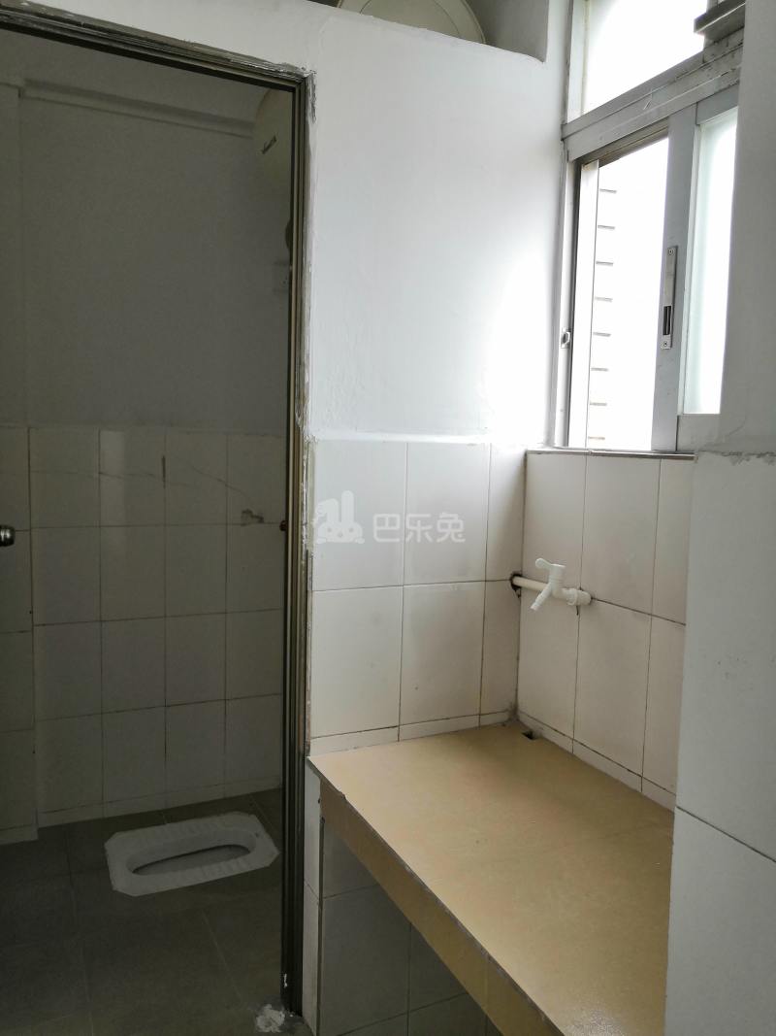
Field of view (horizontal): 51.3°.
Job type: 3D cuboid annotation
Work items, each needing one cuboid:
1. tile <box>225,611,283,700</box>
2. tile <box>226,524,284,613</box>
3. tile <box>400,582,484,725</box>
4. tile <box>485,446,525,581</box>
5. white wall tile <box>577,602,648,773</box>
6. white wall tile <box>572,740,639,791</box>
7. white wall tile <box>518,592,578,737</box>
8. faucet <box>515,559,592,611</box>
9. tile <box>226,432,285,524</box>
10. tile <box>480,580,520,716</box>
[{"bbox_3d":[-0.464,0.474,2.814,0.201,0.304,0.010,-1,6,-23],"label":"tile"},{"bbox_3d":[-0.452,0.169,2.755,0.200,0.300,0.010,-1,6,-25],"label":"tile"},{"bbox_3d":[0.118,0.292,1.763,0.202,0.304,0.010,-1,6,-25],"label":"tile"},{"bbox_3d":[0.259,-0.011,1.774,0.094,0.297,0.010,-1,6,-25],"label":"tile"},{"bbox_3d":[0.430,0.313,1.548,0.010,0.300,0.200,-1,6,-25],"label":"white wall tile"},{"bbox_3d":[0.432,0.486,1.587,0.010,0.032,0.200,-1,6,-26],"label":"white wall tile"},{"bbox_3d":[0.348,0.299,1.752,0.010,0.304,0.205,-1,6,-26],"label":"white wall tile"},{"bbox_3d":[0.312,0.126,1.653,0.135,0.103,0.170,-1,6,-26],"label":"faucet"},{"bbox_3d":[-0.445,-0.129,2.727,0.200,0.300,0.010,-1,6,-25],"label":"tile"},{"bbox_3d":[0.251,0.286,1.802,0.094,0.300,0.010,-1,6,-25],"label":"tile"}]

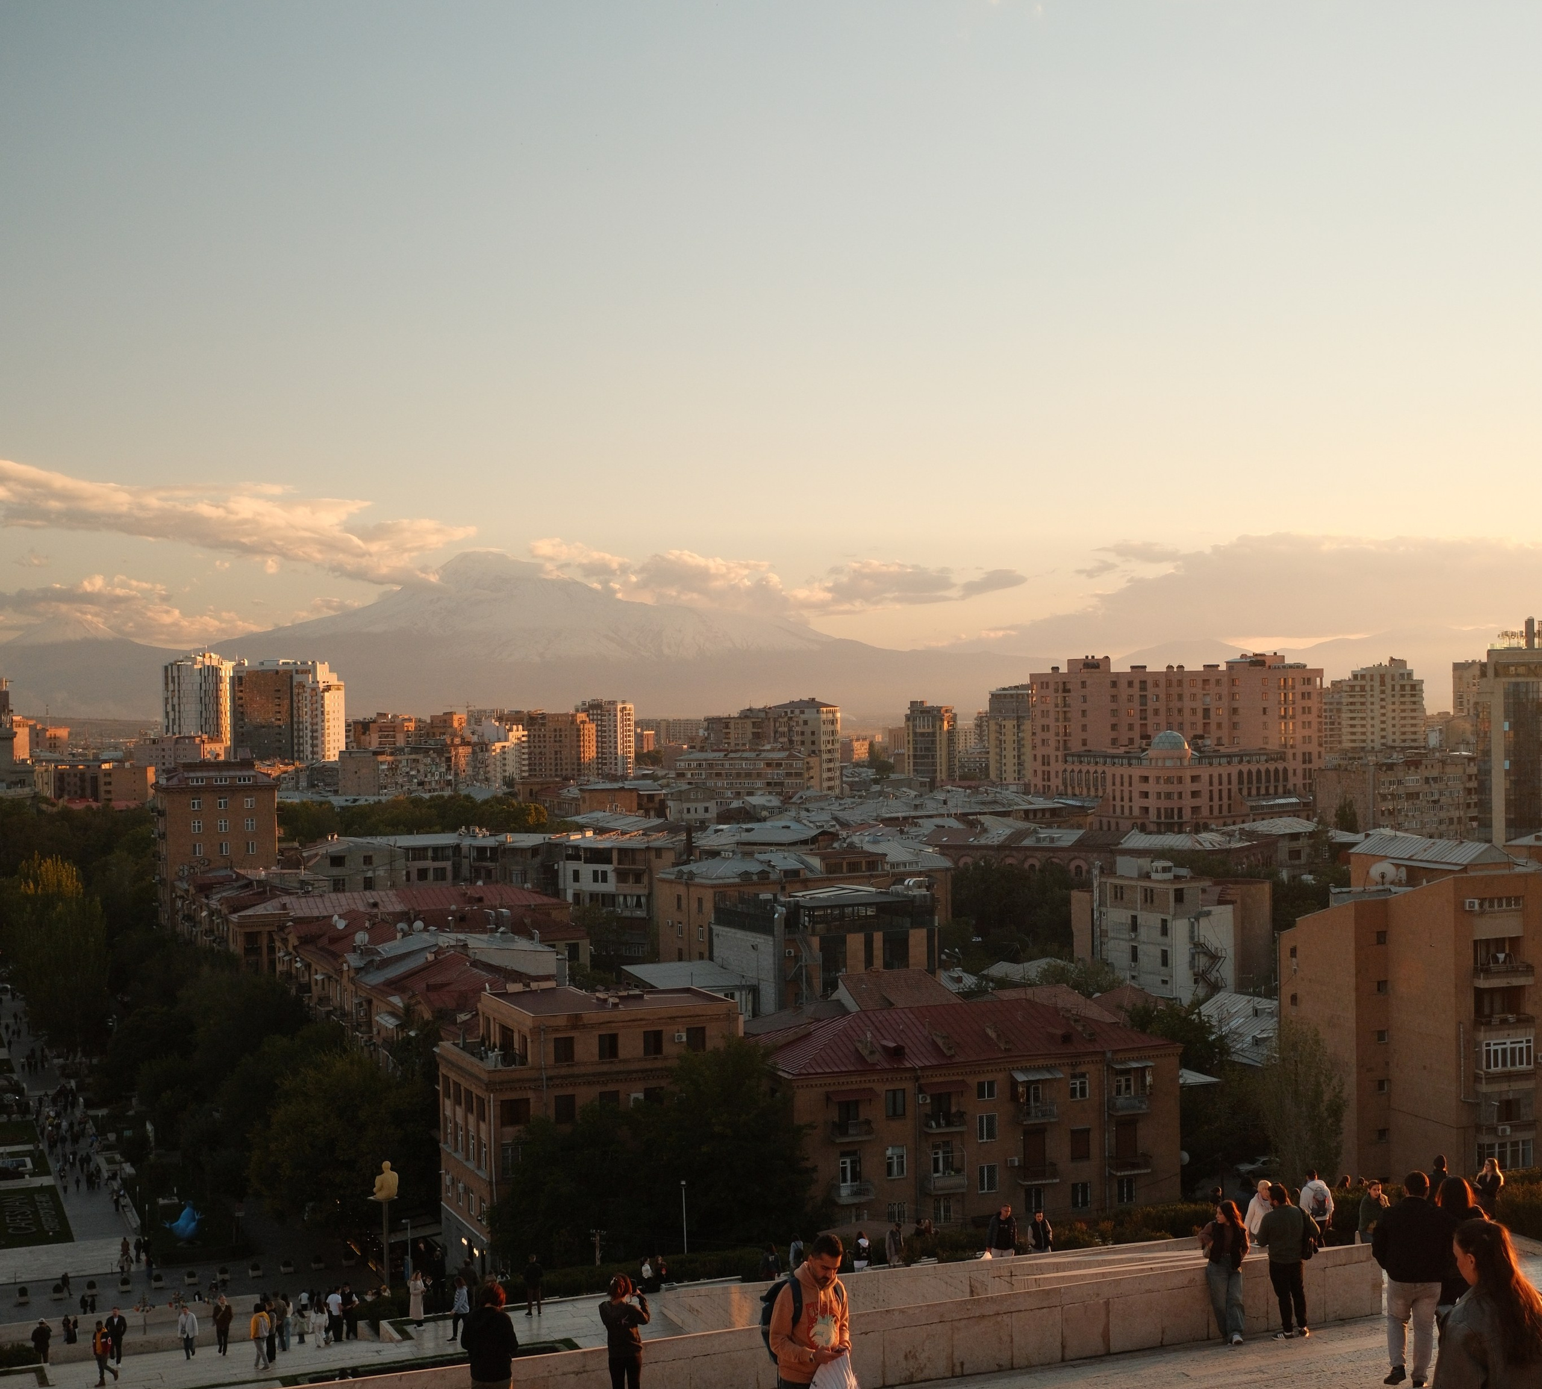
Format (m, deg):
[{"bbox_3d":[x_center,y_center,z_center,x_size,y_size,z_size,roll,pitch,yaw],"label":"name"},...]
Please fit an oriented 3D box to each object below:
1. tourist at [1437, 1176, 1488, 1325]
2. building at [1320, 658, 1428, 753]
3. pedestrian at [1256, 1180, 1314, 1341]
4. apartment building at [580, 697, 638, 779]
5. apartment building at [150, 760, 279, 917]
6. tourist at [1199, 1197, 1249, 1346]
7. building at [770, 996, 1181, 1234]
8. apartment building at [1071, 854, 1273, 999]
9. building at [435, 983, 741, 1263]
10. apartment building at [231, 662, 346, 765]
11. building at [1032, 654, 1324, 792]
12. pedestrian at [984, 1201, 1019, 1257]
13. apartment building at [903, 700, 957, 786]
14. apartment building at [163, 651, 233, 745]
[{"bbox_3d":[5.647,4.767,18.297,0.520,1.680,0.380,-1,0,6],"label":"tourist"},{"bbox_3d":[258.494,12.859,961.959,40.000,56.000,24.000,-1,0,9],"label":"building"},{"bbox_3d":[5.846,6.418,25.497,0.550,1.770,0.380,-1,0,-9],"label":"pedestrian"},{"bbox_3d":[-88.934,28.549,1223.128,24.000,50.000,18.000,-1,0,25],"label":"apartment building"},{"bbox_3d":[-81.647,25.631,329.913,15.200,32.000,15.000,-1,0,-25],"label":"apartment building"},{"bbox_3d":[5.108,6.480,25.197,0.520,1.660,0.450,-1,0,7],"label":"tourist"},{"bbox_3d":[9.838,24.826,130.372,24.505,13.400,13.282,-1,0,-23],"label":"building"},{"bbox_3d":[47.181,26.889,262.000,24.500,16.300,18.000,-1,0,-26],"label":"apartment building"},{"bbox_3d":[-11.906,29.376,147.133,16.800,19.000,12.500,-1,0,-25],"label":"building"},{"bbox_3d":[-217.419,16.441,1015.863,45.000,62.000,19.000,-1,0,18],"label":"apartment building"},{"bbox_3d":[93.399,12.958,519.180,65.000,42.000,25.000,-1,0,9],"label":"building"},{"bbox_3d":[3.973,9.585,38.497,0.550,1.750,0.380,-1,0,6],"label":"pedestrian"},{"bbox_3d":[71.473,26.727,1012.079,19.000,46.000,18.000,-1,0,25],"label":"apartment building"},{"bbox_3d":[-263.125,15.237,1031.973,26.000,68.000,24.000,-1,0,-1],"label":"apartment building"}]

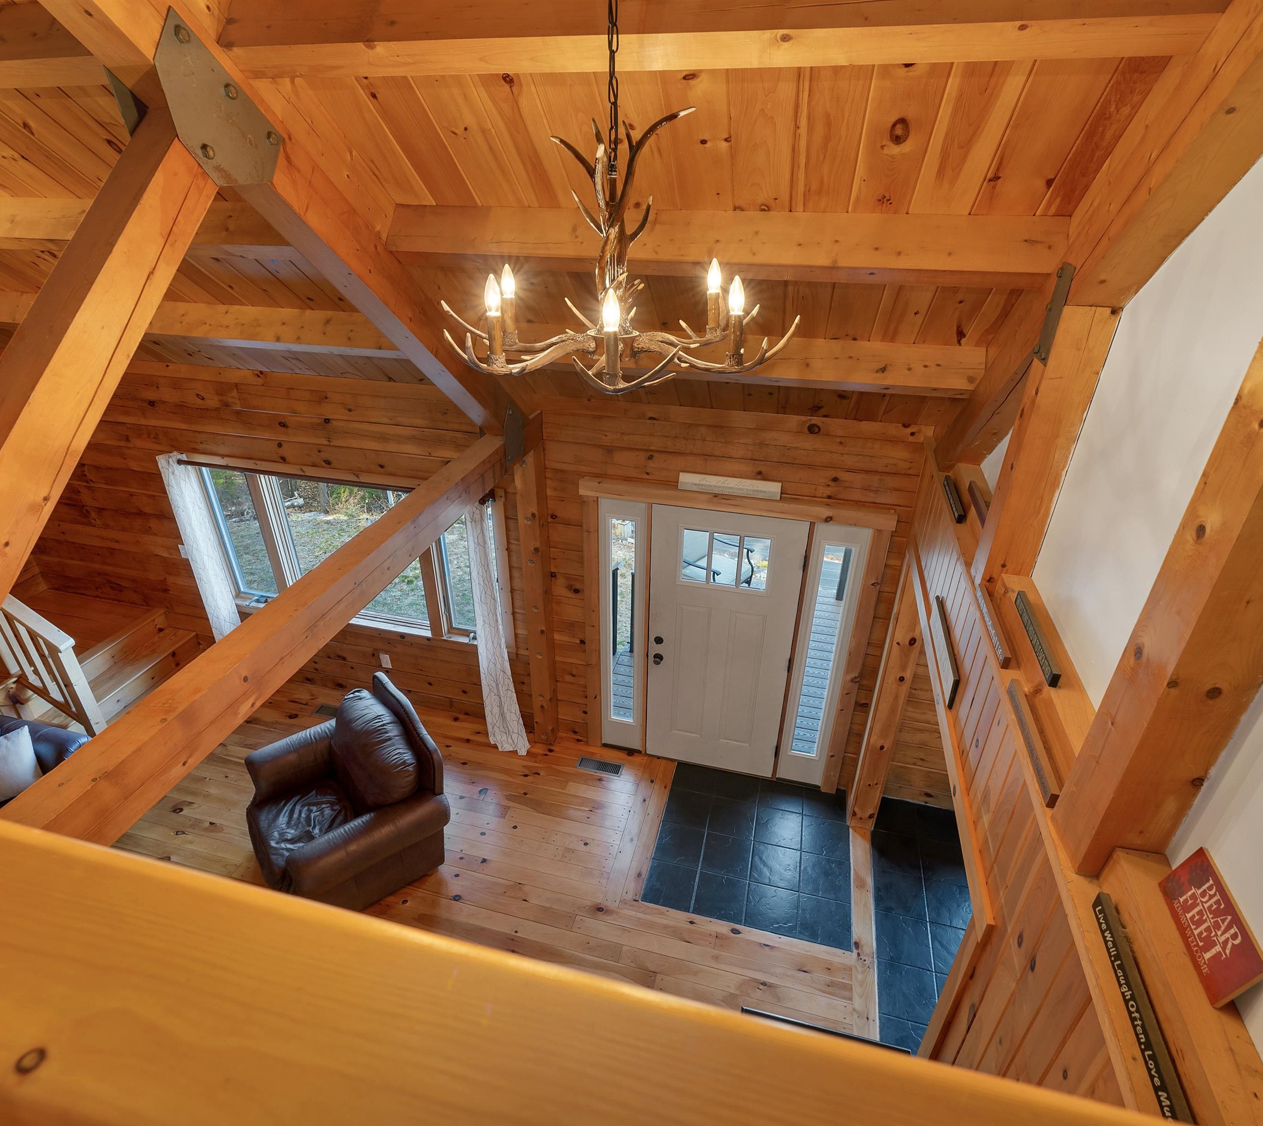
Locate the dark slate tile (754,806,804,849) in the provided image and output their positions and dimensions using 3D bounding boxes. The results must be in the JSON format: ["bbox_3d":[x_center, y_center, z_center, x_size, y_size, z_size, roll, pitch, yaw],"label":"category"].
[{"bbox_3d":[0.988,1.780,4.413,0.297,0.013,0.297,7,30,13],"label":"dark slate tile"}]

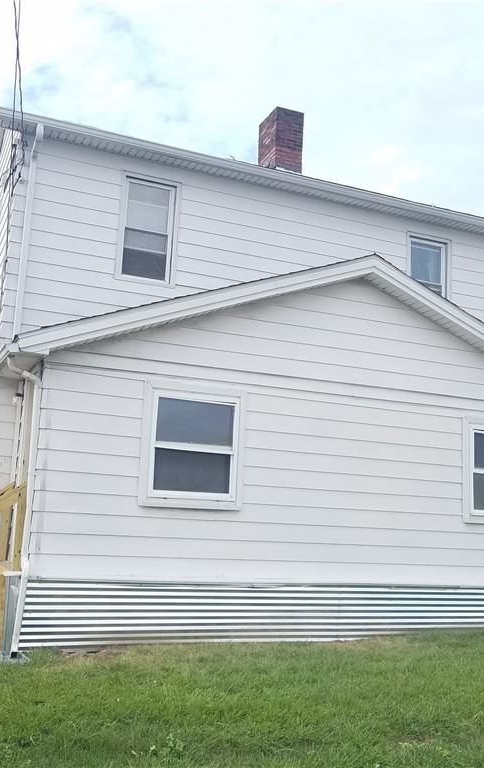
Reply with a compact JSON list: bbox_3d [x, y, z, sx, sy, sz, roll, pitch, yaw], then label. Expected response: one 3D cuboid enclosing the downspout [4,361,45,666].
[{"bbox_3d":[-2.192,1.152,7.365,0.360,2.800,0.250,7,-10,-22],"label":"downspout"}]

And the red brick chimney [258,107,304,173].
[{"bbox_3d":[0.691,-4.238,13.926,0.535,1.170,0.740,7,-10,-22],"label":"red brick chimney"}]

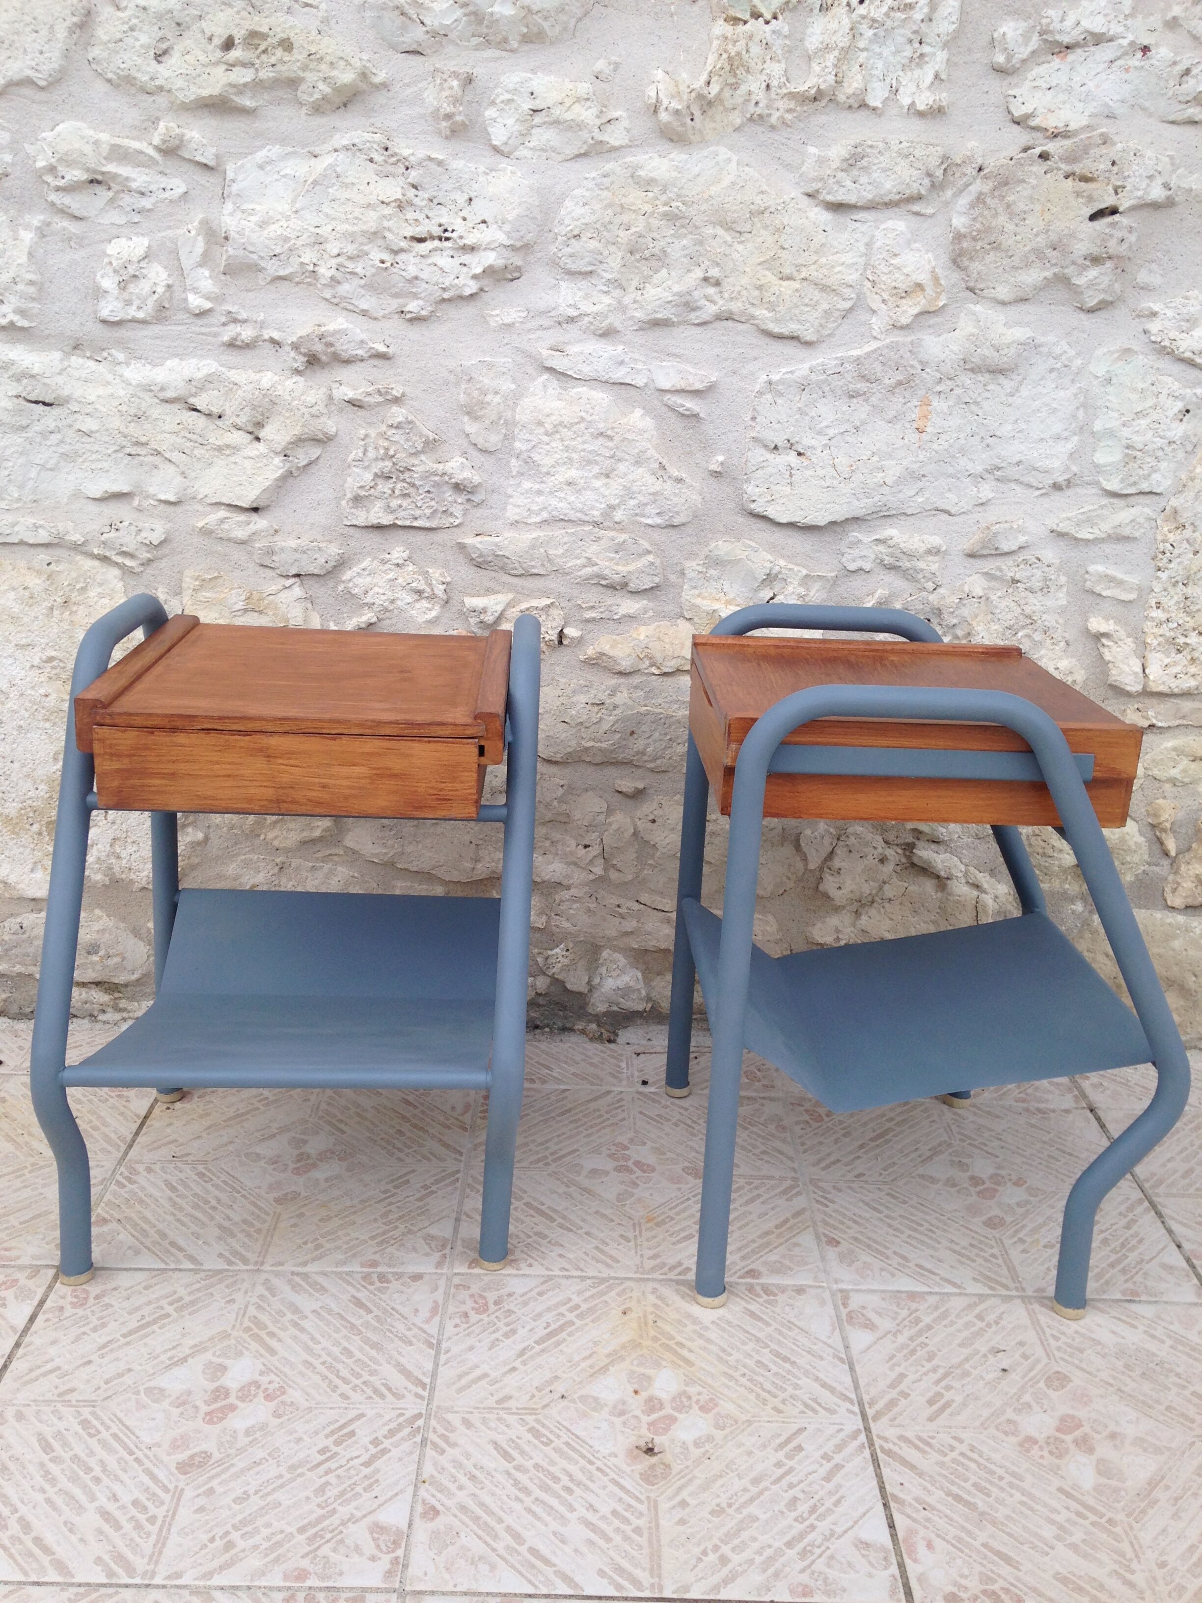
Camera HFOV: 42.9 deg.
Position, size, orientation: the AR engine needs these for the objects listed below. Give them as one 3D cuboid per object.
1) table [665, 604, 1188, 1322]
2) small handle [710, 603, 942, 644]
[{"bbox_3d":[0.283,0.120,1.413,0.399,0.551,0.382,2,18,-3],"label":"table"},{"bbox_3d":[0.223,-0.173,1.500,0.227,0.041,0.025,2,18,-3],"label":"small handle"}]

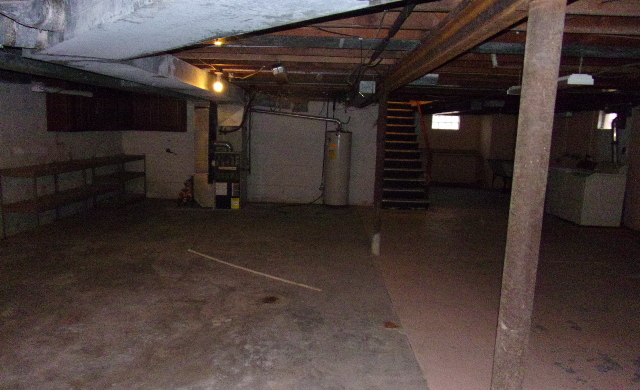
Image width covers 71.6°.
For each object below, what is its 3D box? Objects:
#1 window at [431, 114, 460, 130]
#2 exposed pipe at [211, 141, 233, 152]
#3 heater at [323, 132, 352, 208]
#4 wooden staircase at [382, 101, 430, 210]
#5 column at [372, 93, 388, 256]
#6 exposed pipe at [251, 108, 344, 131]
[{"bbox_3d":[3.610,-2.096,12.710,0.844,0.408,0.100,2,8,0],"label":"window"},{"bbox_3d":[-1.820,-0.889,8.218,0.399,0.171,0.110,2,8,0],"label":"exposed pipe"},{"bbox_3d":[0.358,-0.523,8.897,0.520,1.480,0.520,2,8,0],"label":"heater"},{"bbox_3d":[1.733,-1.046,9.944,1.000,2.320,2.600,2,8,0],"label":"wooden staircase"},{"bbox_3d":[0.727,-0.227,5.401,0.105,1.960,0.105,2,8,0],"label":"column"},{"bbox_3d":[-0.441,-1.478,8.751,1.865,0.387,0.130,2,8,0],"label":"exposed pipe"}]

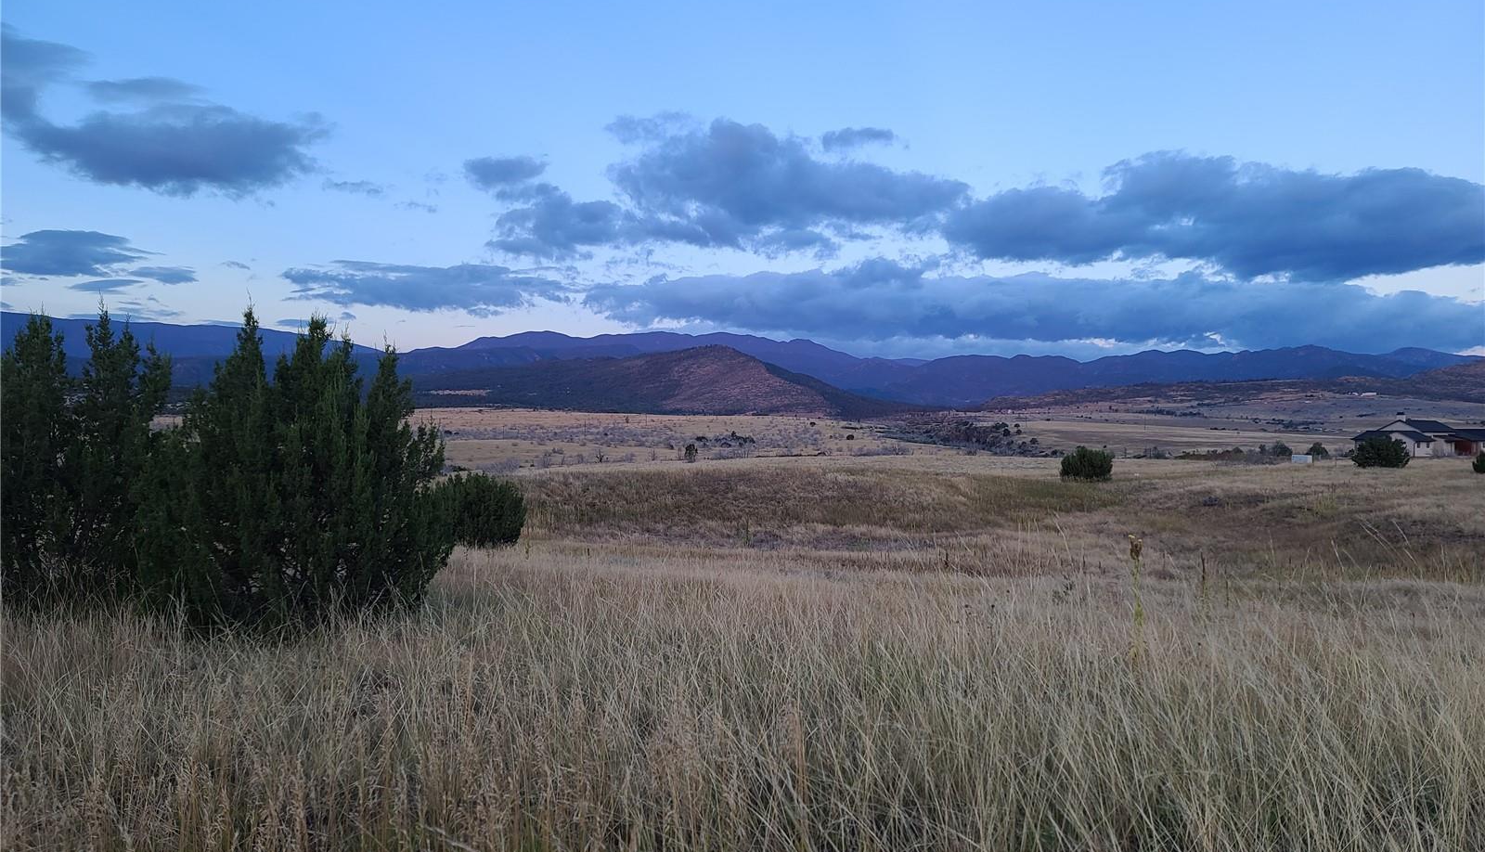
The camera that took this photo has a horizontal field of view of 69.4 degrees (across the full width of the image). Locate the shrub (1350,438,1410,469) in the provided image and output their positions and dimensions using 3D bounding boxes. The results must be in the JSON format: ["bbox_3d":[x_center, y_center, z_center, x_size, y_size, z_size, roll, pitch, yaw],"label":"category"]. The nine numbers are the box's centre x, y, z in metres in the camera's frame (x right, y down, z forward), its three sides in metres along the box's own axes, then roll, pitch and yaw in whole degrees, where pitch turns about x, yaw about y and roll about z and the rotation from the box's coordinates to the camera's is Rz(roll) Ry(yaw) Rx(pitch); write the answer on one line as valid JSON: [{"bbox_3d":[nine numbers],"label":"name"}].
[{"bbox_3d":[46.451,1.941,78.000,4.300,2.350,4.000,0,1,0],"label":"shrub"}]

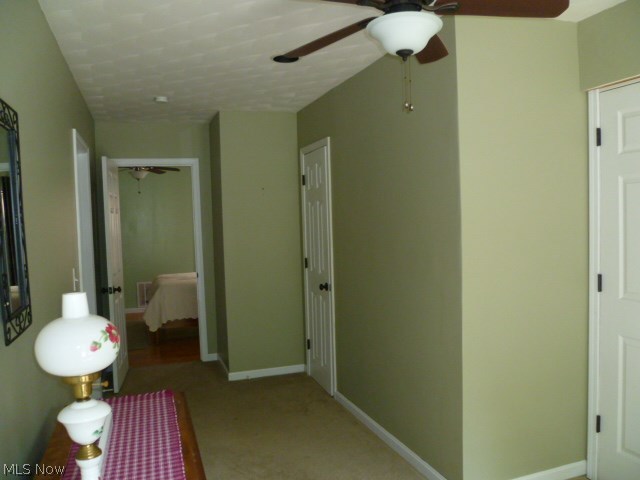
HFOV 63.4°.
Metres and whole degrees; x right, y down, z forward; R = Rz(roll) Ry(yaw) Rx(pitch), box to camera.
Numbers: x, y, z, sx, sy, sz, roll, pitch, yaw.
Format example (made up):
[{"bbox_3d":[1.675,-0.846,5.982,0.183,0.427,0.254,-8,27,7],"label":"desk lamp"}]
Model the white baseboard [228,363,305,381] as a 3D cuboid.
[{"bbox_3d":[-0.485,1.230,4.807,0.730,0.080,0.020,-3,3,-19],"label":"white baseboard"}]

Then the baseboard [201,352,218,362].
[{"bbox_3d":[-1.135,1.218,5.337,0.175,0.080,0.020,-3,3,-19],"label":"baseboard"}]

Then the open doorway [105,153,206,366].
[{"bbox_3d":[-1.602,0.234,5.190,0.860,2.100,0.130,-3,3,-19],"label":"open doorway"}]

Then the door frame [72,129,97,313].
[{"bbox_3d":[-1.751,0.305,3.820,0.130,2.100,1.120,-3,3,-19],"label":"door frame"}]

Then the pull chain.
[{"bbox_3d":[0.321,-0.565,1.880,0.040,0.205,0.030,-1,3,10],"label":"pull chain"}]

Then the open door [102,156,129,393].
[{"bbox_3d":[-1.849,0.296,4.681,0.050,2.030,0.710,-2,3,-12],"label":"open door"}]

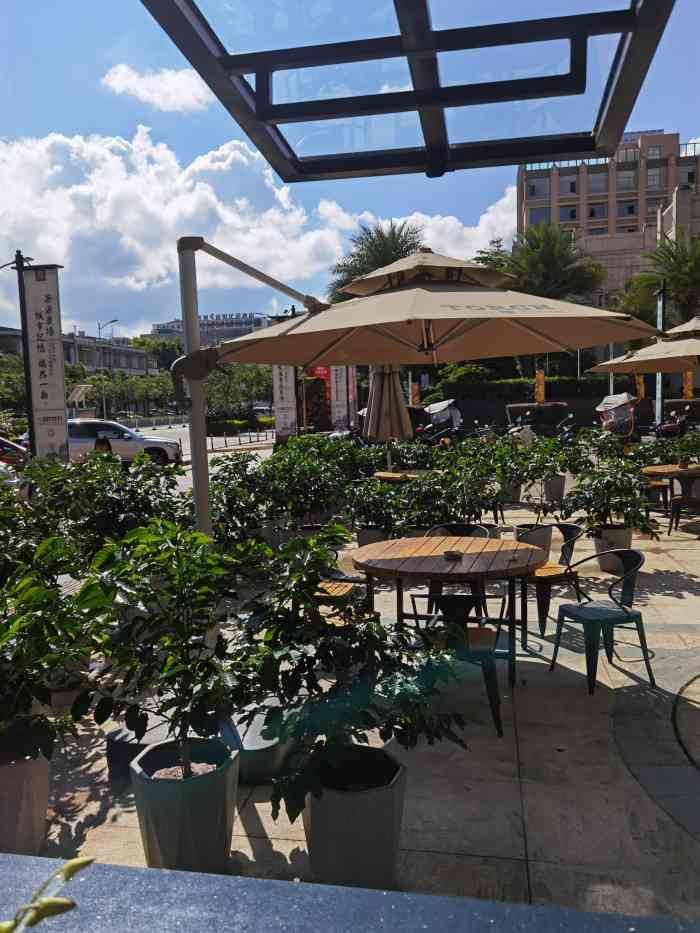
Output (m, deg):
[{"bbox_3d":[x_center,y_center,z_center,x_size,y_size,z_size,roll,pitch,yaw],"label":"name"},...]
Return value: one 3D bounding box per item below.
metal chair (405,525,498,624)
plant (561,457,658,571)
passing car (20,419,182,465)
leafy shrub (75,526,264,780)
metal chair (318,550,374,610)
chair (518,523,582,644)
[{"bbox_3d":[0.955,0.868,6.261,0.540,0.760,0.520,-1,4,13],"label":"metal chair"},{"bbox_3d":[2.805,0.493,7.814,1.020,1.183,0.950,-1,4,0],"label":"plant"},{"bbox_3d":[-7.989,-0.723,23.705,4.700,1.700,1.870,-2,5,0],"label":"passing car"},{"bbox_3d":[-0.676,0.683,2.735,0.710,0.940,0.680,-2,4,0],"label":"leafy shrub"},{"bbox_3d":[-0.036,0.962,5.357,0.500,0.760,0.500,0,5,20],"label":"metal chair"},{"bbox_3d":[1.530,0.858,5.578,0.510,0.750,0.520,-4,5,-27],"label":"chair"}]

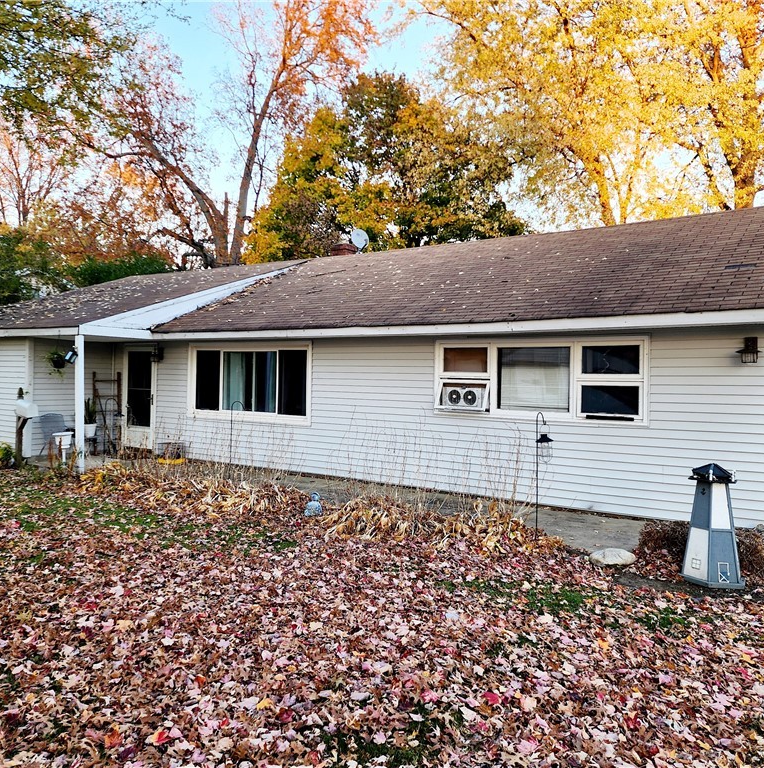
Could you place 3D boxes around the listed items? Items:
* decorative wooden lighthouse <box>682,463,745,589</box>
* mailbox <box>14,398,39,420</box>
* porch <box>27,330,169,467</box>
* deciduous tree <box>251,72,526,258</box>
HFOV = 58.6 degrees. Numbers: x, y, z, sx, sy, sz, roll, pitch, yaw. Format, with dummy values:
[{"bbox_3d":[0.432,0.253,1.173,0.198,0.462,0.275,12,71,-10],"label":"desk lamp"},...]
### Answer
[{"bbox_3d":[2.650,1.102,5.430,0.530,0.920,0.480,1,0,9],"label":"decorative wooden lighthouse"},{"bbox_3d":[-6.110,0.425,11.700,0.490,0.250,0.200,1,0,36],"label":"mailbox"},{"bbox_3d":[-5.240,0.273,12.570,2.300,2.350,2.150,1,0,36],"label":"porch"},{"bbox_3d":[0.220,-5.578,28.000,11.200,14.200,10.500,1,0,36],"label":"deciduous tree"}]

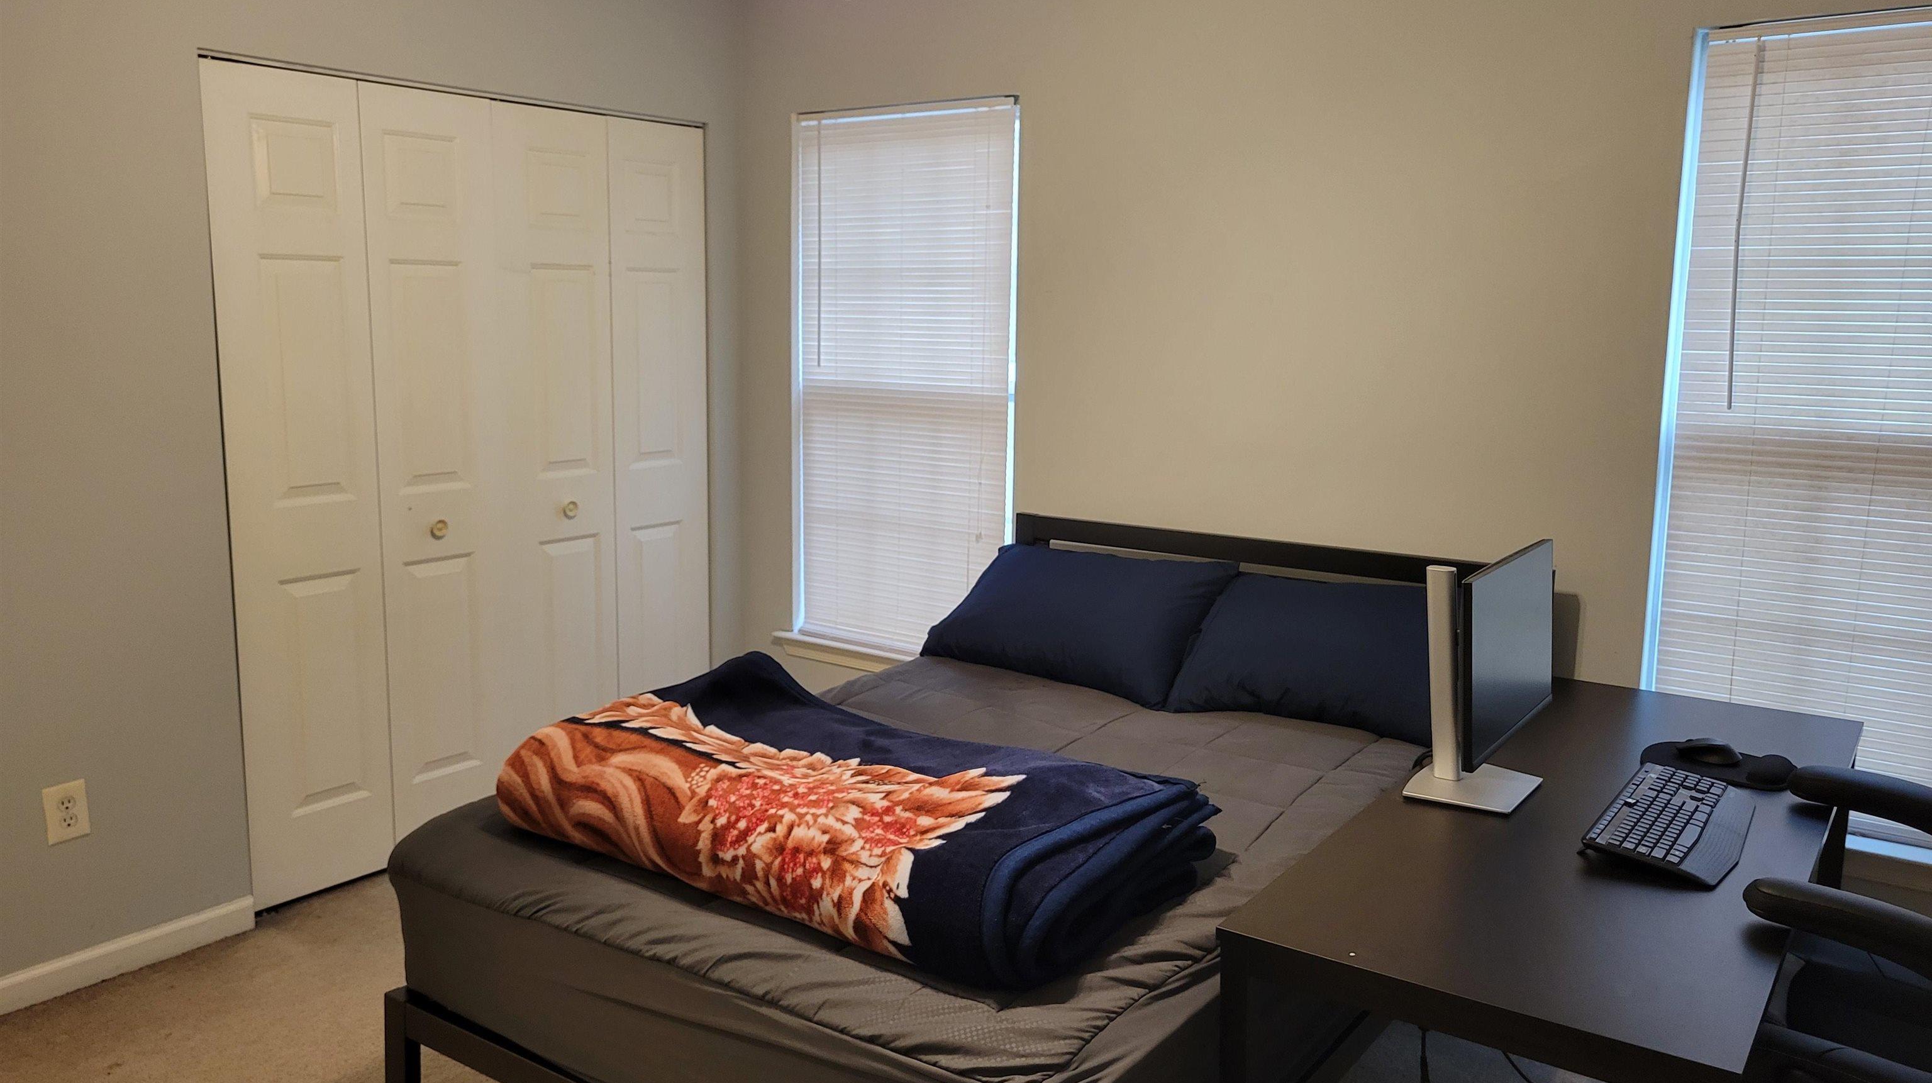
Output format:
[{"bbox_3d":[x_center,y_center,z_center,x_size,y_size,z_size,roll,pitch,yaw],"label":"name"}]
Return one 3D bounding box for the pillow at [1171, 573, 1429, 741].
[{"bbox_3d":[0.818,0.240,3.069,0.660,0.165,0.475,7,36,35],"label":"pillow"}]

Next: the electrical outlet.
[{"bbox_3d":[-1.920,0.578,3.102,0.008,0.122,0.081,7,11,35],"label":"electrical outlet"}]

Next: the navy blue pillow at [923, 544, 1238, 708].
[{"bbox_3d":[0.268,0.170,3.455,0.670,0.165,0.475,7,36,35],"label":"navy blue pillow"}]

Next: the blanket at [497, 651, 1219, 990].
[{"bbox_3d":[-0.175,0.390,2.311,1.060,0.190,0.595,7,11,35],"label":"blanket"}]

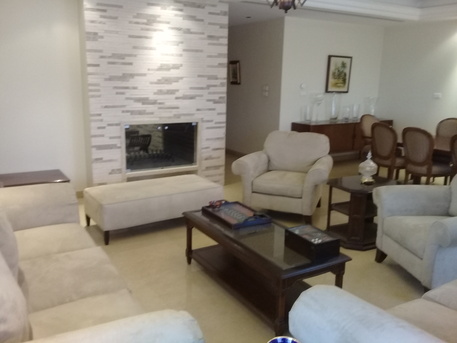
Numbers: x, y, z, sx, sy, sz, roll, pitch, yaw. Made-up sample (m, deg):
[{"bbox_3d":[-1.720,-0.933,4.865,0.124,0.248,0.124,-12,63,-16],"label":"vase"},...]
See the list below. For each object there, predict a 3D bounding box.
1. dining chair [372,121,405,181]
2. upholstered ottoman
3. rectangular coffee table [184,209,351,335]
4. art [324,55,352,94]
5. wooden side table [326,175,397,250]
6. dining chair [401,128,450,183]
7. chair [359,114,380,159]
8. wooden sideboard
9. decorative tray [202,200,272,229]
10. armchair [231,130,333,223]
[{"bbox_3d":[2.383,-0.196,5.964,0.577,0.998,0.491,-6,15,-31],"label":"dining chair"},{"bbox_3d":[-0.795,0.373,4.464,1.373,0.406,0.679,-7,15,-33],"label":"upholstered ottoman"},{"bbox_3d":[0.201,0.680,3.121,0.577,0.437,1.342,-6,15,-31],"label":"rectangular coffee table"},{"bbox_3d":[2.261,-1.964,8.329,0.663,0.719,0.031,-6,15,-31],"label":"art"},{"bbox_3d":[1.352,0.404,4.164,0.796,0.569,0.577,-6,15,-31],"label":"wooden side table"},{"bbox_3d":[2.653,-0.095,5.538,0.577,0.998,0.491,-6,15,-31],"label":"dining chair"},{"bbox_3d":[2.693,-0.486,7.288,0.491,0.998,0.577,-6,15,-31],"label":"chair"},{"bbox_3d":[2.405,-0.640,8.482,2.410,0.764,0.468,-6,15,-31],"label":"wooden sideboard"},{"bbox_3d":[0.062,0.360,3.421,0.379,0.044,0.499,-6,15,-31],"label":"decorative tray"},{"bbox_3d":[0.690,0.016,4.956,1.100,0.952,0.905,6,13,19],"label":"armchair"}]

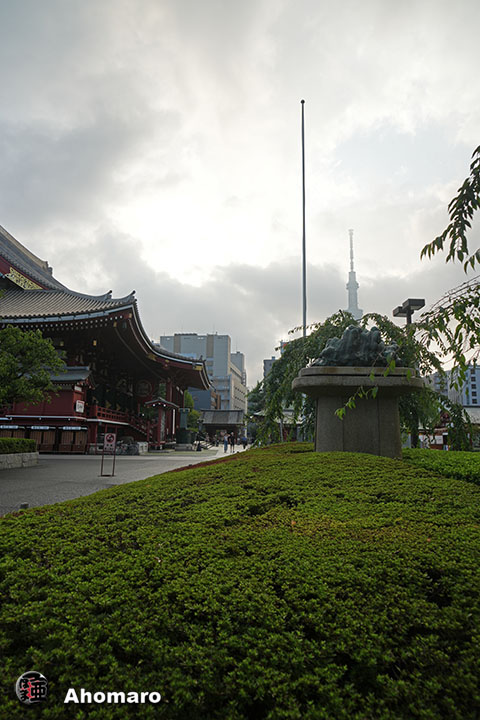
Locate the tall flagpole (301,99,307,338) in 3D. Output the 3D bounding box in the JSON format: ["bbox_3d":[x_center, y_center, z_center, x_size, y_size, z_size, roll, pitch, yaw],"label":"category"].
[{"bbox_3d":[3.080,-4.232,22.972,0.150,18.281,0.150,1,-9,0],"label":"tall flagpole"}]

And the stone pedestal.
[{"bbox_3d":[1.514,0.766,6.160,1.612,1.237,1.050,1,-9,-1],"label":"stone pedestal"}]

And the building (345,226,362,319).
[{"bbox_3d":[337.749,-87.158,1418.613,68.000,634.000,66.000,-1,-9,13],"label":"building"}]

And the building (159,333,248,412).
[{"bbox_3d":[-15.479,16.910,242.654,30.900,45.919,64.900,-1,-9,8],"label":"building"}]

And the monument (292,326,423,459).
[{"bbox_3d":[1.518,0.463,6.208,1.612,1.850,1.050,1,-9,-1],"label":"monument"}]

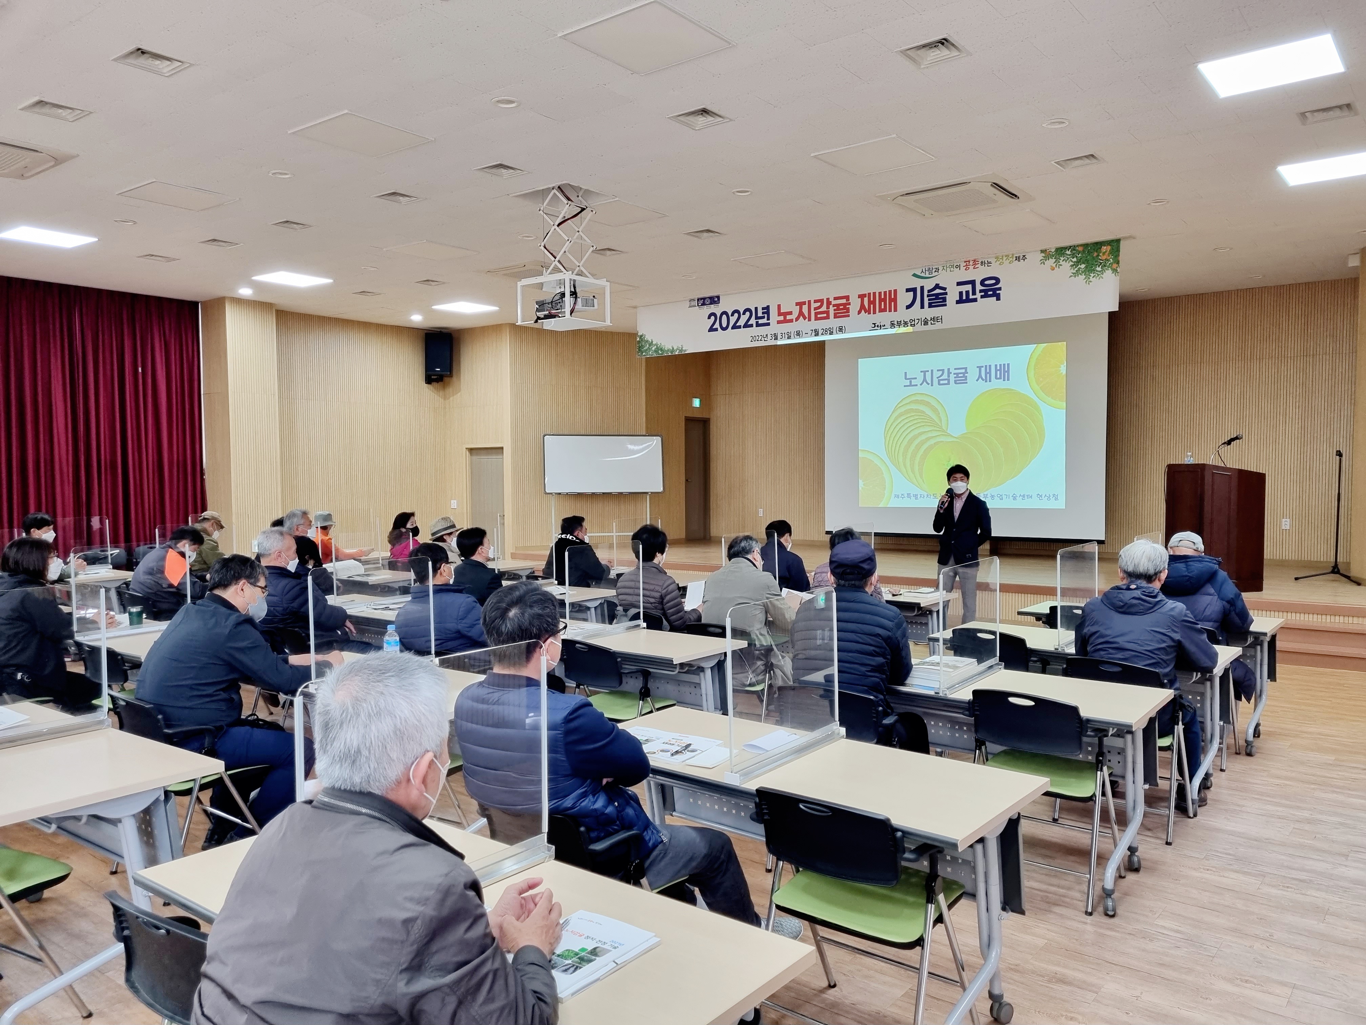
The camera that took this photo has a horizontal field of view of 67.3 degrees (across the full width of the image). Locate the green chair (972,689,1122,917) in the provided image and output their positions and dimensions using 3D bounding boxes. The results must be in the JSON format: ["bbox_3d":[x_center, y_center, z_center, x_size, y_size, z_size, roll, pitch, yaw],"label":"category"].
[{"bbox_3d":[1.482,1.126,4.245,0.540,0.825,0.575,1,3,38],"label":"green chair"}]

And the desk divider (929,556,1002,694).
[{"bbox_3d":[1.315,0.501,4.676,0.060,0.545,0.680,2,3,38],"label":"desk divider"}]

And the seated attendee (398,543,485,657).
[{"bbox_3d":[-1.040,0.778,5.343,0.560,1.290,0.820,1,3,38],"label":"seated attendee"}]

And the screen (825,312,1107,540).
[{"bbox_3d":[3.725,-1.161,14.155,4.050,3.020,0.070,1,3,38],"label":"screen"}]

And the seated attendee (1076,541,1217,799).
[{"bbox_3d":[2.264,0.807,5.061,0.570,1.340,0.800,1,3,34],"label":"seated attendee"}]

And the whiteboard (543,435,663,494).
[{"bbox_3d":[-1.217,-0.730,15.600,1.830,0.910,0.050,-1,2,-15],"label":"whiteboard"}]

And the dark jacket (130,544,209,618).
[{"bbox_3d":[-3.354,0.504,6.709,0.520,0.620,0.520,1,3,38],"label":"dark jacket"}]

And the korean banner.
[{"bbox_3d":[1.787,-2.320,11.651,6.030,0.670,0.030,1,3,38],"label":"korean banner"}]

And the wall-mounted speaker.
[{"bbox_3d":[-3.850,-2.435,16.200,0.440,0.800,0.420,0,2,-6],"label":"wall-mounted speaker"}]

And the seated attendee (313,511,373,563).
[{"bbox_3d":[-3.365,0.600,10.371,0.540,1.260,0.820,1,3,38],"label":"seated attendee"}]

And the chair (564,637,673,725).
[{"bbox_3d":[-0.381,1.084,5.577,0.540,0.825,0.575,1,3,35],"label":"chair"}]

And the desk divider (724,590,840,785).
[{"bbox_3d":[0.360,0.556,3.438,0.060,0.545,0.680,2,3,38],"label":"desk divider"}]

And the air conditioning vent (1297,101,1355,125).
[{"bbox_3d":[3.955,-2.441,6.294,0.300,0.040,0.300,1,3,38],"label":"air conditioning vent"}]

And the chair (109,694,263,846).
[{"bbox_3d":[-2.115,1.144,4.394,0.540,0.825,0.575,1,3,37],"label":"chair"}]

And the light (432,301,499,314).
[{"bbox_3d":[-2.876,-2.688,13.462,0.630,0.050,0.630,1,3,38],"label":"light"}]

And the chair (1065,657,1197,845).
[{"bbox_3d":[2.138,1.092,4.975,0.540,0.825,0.575,1,3,38],"label":"chair"}]

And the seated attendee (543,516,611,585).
[{"bbox_3d":[-0.913,0.674,9.212,0.580,1.290,0.800,2,3,39],"label":"seated attendee"}]

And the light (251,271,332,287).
[{"bbox_3d":[-4.348,-2.590,11.427,0.630,0.050,0.630,1,3,38],"label":"light"}]

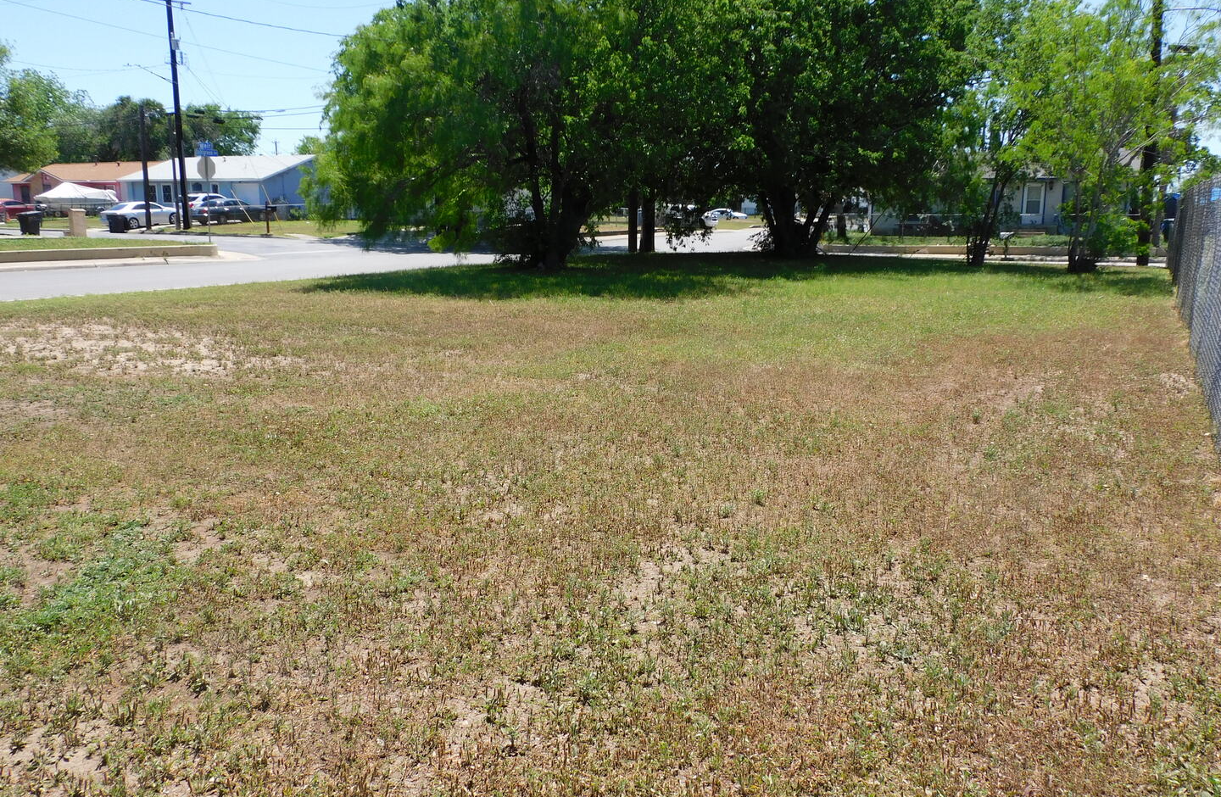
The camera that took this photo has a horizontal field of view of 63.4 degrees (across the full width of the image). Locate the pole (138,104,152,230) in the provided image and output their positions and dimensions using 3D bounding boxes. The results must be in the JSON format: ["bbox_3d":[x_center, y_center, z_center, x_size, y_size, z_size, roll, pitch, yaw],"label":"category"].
[{"bbox_3d":[-26.269,-13.028,55.838,0.250,6.903,0.250,8,12,28],"label":"pole"}]

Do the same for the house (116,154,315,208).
[{"bbox_3d":[-26.497,-15.228,71.458,14.549,4.338,9.513,6,13,28],"label":"house"}]

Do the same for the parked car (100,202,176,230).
[{"bbox_3d":[-28.771,-11.357,60.863,1.820,1.460,4.850,6,16,28],"label":"parked car"}]

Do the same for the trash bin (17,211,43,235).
[{"bbox_3d":[-27.916,-8.424,47.557,0.700,1.110,0.820,5,12,25],"label":"trash bin"}]

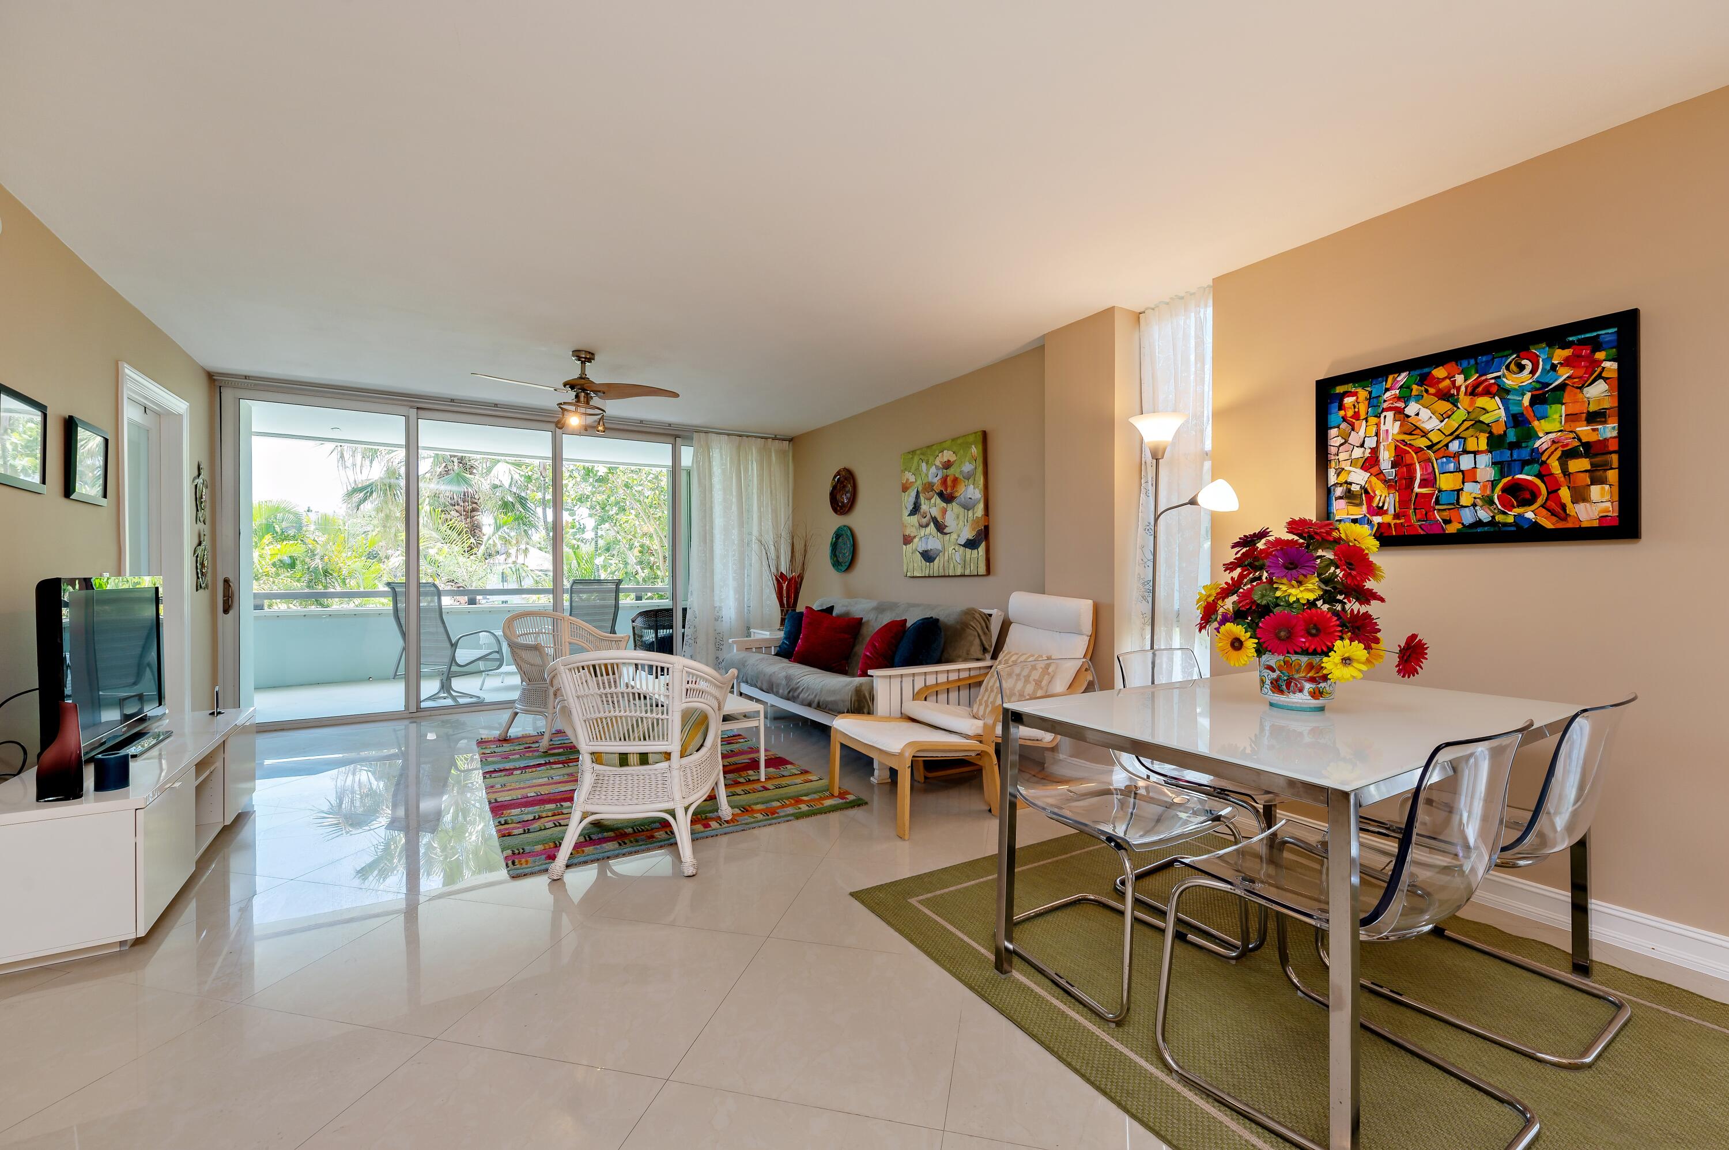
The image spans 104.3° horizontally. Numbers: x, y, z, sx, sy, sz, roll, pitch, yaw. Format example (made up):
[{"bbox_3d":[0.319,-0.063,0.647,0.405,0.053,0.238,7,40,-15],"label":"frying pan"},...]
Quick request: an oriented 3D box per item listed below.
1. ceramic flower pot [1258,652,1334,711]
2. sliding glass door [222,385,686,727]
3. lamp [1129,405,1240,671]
[{"bbox_3d":[1.197,0.295,1.880,0.174,0.148,0.174,0,0,32],"label":"ceramic flower pot"},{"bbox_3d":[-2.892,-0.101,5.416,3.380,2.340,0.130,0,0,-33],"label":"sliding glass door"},{"bbox_3d":[1.358,0.205,2.885,0.450,1.790,0.270,0,0,22],"label":"lamp"}]

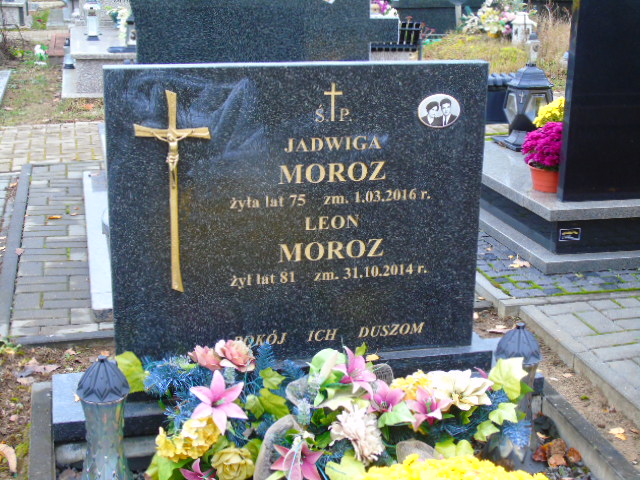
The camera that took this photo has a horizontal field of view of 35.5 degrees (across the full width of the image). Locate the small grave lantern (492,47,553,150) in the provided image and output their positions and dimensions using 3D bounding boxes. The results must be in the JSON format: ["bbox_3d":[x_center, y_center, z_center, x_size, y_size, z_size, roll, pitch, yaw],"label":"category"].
[{"bbox_3d":[1.082,-0.688,5.027,0.260,0.430,0.260,-3,16,-12],"label":"small grave lantern"}]

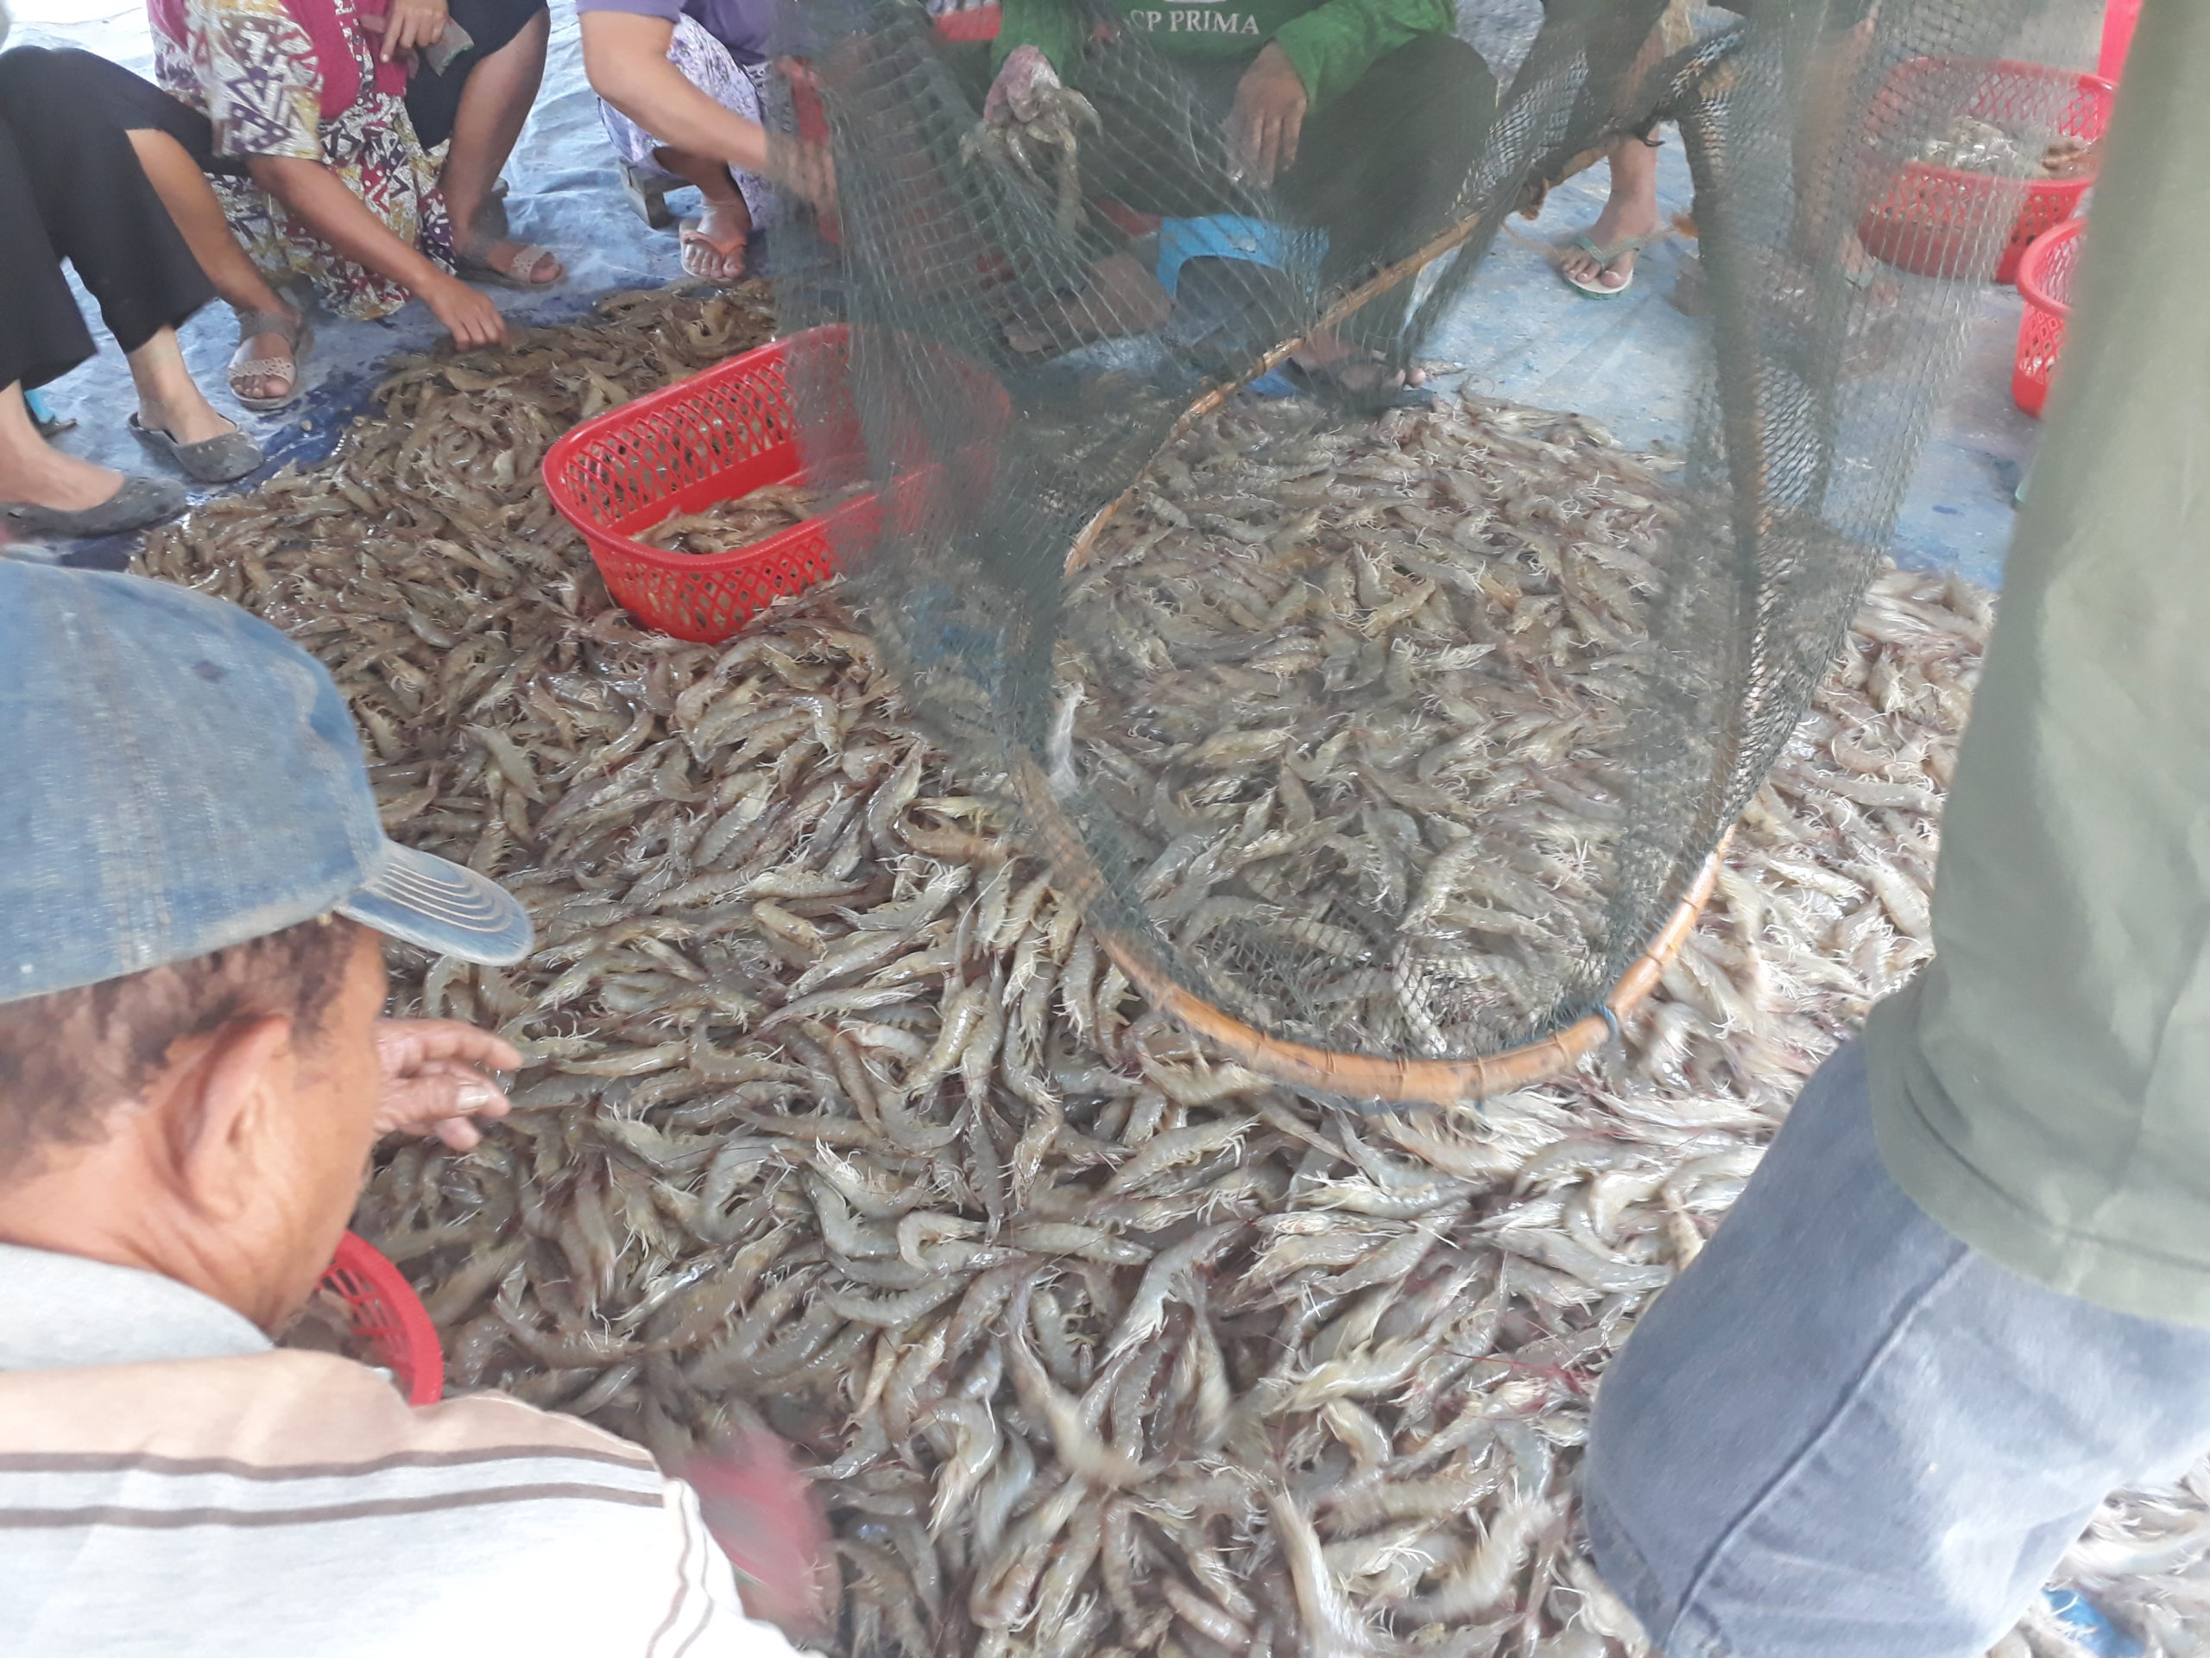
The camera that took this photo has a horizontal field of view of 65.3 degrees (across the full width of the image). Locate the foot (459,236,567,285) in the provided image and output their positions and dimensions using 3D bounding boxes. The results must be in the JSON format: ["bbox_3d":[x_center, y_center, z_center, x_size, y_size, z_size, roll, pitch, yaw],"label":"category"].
[{"bbox_3d":[-0.925,-0.894,2.622,0.235,0.100,0.093,15,46,15],"label":"foot"}]

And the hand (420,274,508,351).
[{"bbox_3d":[-0.880,-0.709,2.374,0.135,0.085,0.085,40,47,-12],"label":"hand"}]

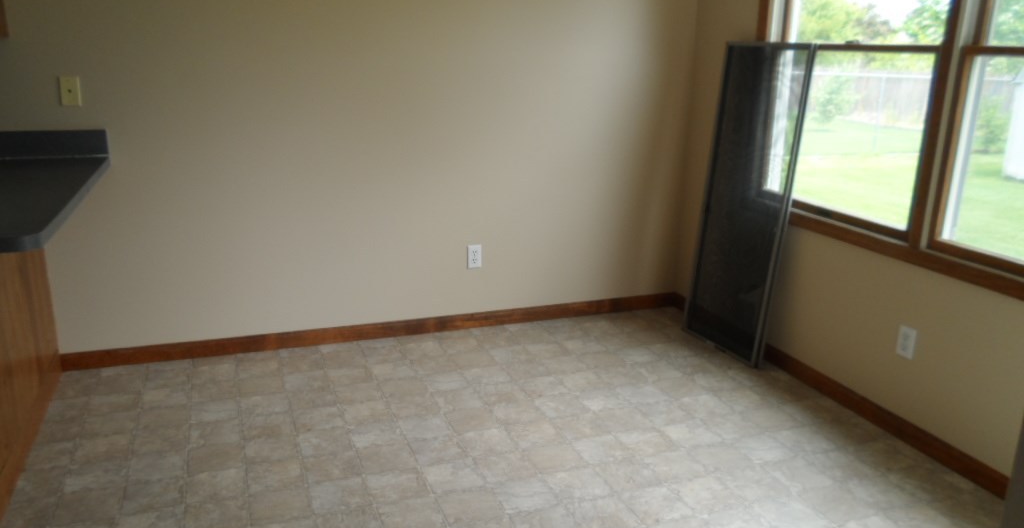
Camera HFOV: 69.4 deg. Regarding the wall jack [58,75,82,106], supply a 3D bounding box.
[{"bbox_3d":[-1.706,-0.667,2.855,0.070,0.114,0.010,-5,18,-20],"label":"wall jack"}]

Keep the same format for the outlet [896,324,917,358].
[{"bbox_3d":[1.436,0.284,2.691,0.010,0.114,0.070,-5,18,-20],"label":"outlet"}]

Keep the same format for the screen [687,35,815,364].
[{"bbox_3d":[1.058,-0.278,3.386,0.018,1.407,0.493,-3,17,-28],"label":"screen"}]

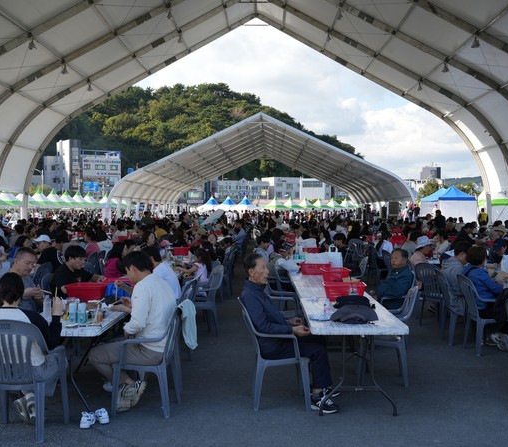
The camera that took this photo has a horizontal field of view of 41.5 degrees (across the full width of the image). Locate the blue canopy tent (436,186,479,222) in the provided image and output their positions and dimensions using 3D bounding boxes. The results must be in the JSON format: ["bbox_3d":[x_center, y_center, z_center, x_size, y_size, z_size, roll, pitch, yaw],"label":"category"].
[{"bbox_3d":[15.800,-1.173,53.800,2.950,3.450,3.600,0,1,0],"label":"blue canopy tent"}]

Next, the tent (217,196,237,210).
[{"bbox_3d":[-5.740,-3.786,152.500,4.600,4.650,4.600,1,1,33],"label":"tent"}]

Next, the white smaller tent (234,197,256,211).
[{"bbox_3d":[-1.790,-3.735,150.000,4.600,4.650,4.600,1,1,33],"label":"white smaller tent"}]

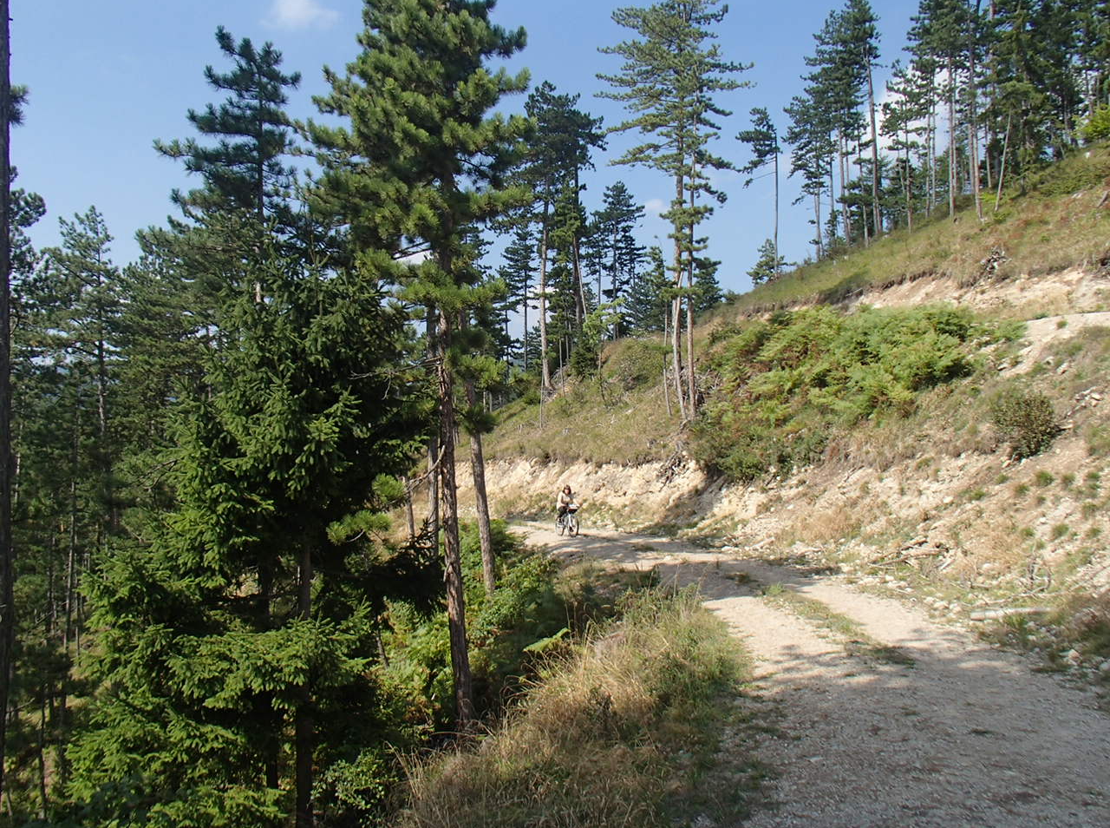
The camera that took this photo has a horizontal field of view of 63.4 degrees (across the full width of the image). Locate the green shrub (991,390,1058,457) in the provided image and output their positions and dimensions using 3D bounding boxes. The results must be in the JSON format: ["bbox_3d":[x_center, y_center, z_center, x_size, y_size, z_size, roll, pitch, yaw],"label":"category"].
[{"bbox_3d":[7.747,0.157,14.800,1.050,1.080,1.000,-2,-3,29],"label":"green shrub"}]

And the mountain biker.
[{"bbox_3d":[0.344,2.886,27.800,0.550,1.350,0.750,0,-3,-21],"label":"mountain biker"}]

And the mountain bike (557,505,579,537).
[{"bbox_3d":[0.377,3.304,27.700,0.600,1.030,1.700,0,-3,-24],"label":"mountain bike"}]

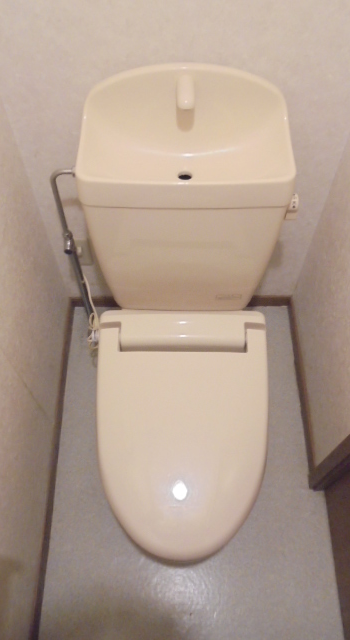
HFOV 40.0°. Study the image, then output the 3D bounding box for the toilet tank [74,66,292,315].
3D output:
[{"bbox_3d":[0.017,-0.254,1.078,0.406,0.535,0.245,0,60,0],"label":"toilet tank"}]

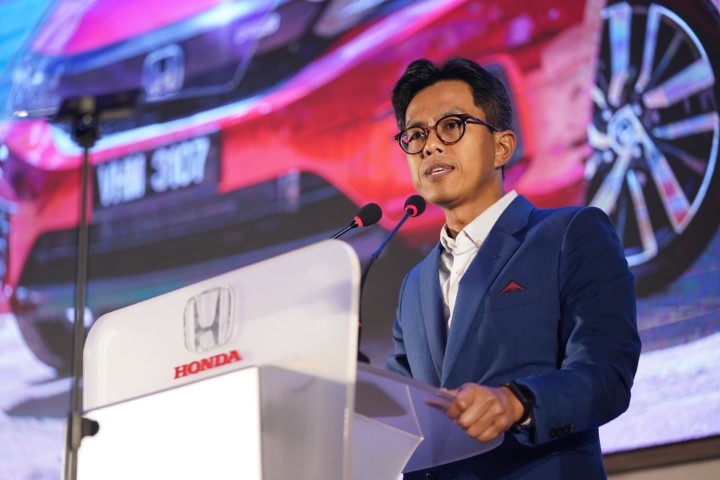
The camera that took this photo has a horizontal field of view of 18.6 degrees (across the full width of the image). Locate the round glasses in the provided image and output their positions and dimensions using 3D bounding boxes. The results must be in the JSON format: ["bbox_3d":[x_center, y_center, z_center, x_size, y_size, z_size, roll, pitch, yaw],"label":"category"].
[{"bbox_3d":[0.149,-0.152,3.510,0.140,0.049,0.142,-15,-17,30],"label":"round glasses"}]

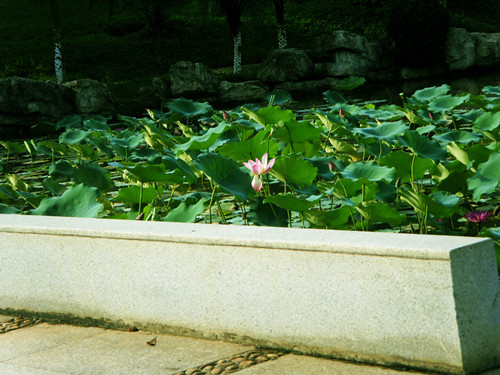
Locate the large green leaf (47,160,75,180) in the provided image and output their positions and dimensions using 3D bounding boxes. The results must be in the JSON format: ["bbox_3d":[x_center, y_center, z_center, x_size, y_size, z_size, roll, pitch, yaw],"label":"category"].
[{"bbox_3d":[-1.428,-0.129,12.800,0.197,0.125,0.200,-8,8,-6],"label":"large green leaf"}]

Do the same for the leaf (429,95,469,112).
[{"bbox_3d":[1.844,-0.780,15.700,0.364,0.073,0.346,-11,19,0],"label":"leaf"}]

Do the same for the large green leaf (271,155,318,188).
[{"bbox_3d":[0.261,-0.088,9.900,0.281,0.148,0.250,-7,7,2],"label":"large green leaf"}]

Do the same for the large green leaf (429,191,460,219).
[{"bbox_3d":[1.139,0.100,9.900,0.187,0.130,0.200,-6,8,6],"label":"large green leaf"}]

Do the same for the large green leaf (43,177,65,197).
[{"bbox_3d":[-1.642,-0.008,14.190,0.197,0.150,0.197,-7,7,0],"label":"large green leaf"}]

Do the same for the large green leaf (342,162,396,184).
[{"bbox_3d":[0.742,-0.087,10.500,0.334,0.067,0.317,-2,16,0],"label":"large green leaf"}]

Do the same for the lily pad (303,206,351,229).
[{"bbox_3d":[0.453,0.178,10.000,0.278,0.062,0.264,-7,-14,0],"label":"lily pad"}]

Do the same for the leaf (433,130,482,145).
[{"bbox_3d":[1.645,-0.396,13.400,0.392,0.078,0.372,-4,11,0],"label":"leaf"}]

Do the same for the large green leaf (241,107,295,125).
[{"bbox_3d":[0.128,-0.521,12.400,0.396,0.102,0.340,-7,7,1],"label":"large green leaf"}]

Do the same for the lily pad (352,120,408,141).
[{"bbox_3d":[1.079,-0.471,13.978,0.454,0.121,0.431,-7,7,0],"label":"lily pad"}]

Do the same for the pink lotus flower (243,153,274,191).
[{"bbox_3d":[0.049,-0.093,9.800,0.186,0.195,0.170,-7,7,0],"label":"pink lotus flower"}]

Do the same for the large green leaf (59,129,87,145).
[{"bbox_3d":[-1.986,-0.574,19.019,0.331,0.150,0.314,-7,7,0],"label":"large green leaf"}]

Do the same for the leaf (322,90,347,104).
[{"bbox_3d":[0.965,-1.028,19.300,0.266,0.063,0.253,15,20,0],"label":"leaf"}]

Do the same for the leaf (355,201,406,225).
[{"bbox_3d":[0.728,0.146,9.500,0.281,0.101,0.250,-7,8,4],"label":"leaf"}]

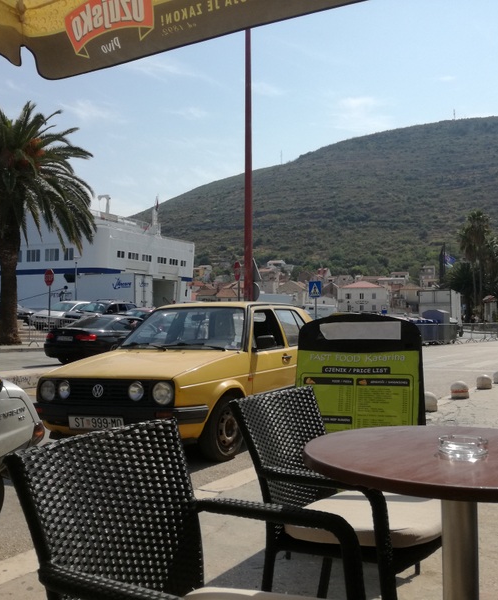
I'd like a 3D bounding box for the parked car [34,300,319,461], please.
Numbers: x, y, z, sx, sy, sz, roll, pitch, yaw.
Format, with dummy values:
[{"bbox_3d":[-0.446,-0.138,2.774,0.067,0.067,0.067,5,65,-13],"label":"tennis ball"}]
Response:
[{"bbox_3d":[-0.382,0.715,6.735,1.670,1.415,3.990,-1,-2,24],"label":"parked car"}]

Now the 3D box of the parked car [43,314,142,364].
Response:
[{"bbox_3d":[-3.472,1.039,17.025,1.790,1.380,4.550,-1,-2,25],"label":"parked car"}]

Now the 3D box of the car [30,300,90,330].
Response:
[{"bbox_3d":[-9.453,0.780,31.800,1.760,1.470,4.300,-1,-2,14],"label":"car"}]

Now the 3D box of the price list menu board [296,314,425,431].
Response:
[{"bbox_3d":[0.566,0.614,3.220,0.660,1.100,0.550,-1,-2,11],"label":"price list menu board"}]

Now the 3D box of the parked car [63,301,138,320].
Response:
[{"bbox_3d":[-7.706,0.768,32.600,1.820,1.600,4.500,-1,-2,15],"label":"parked car"}]

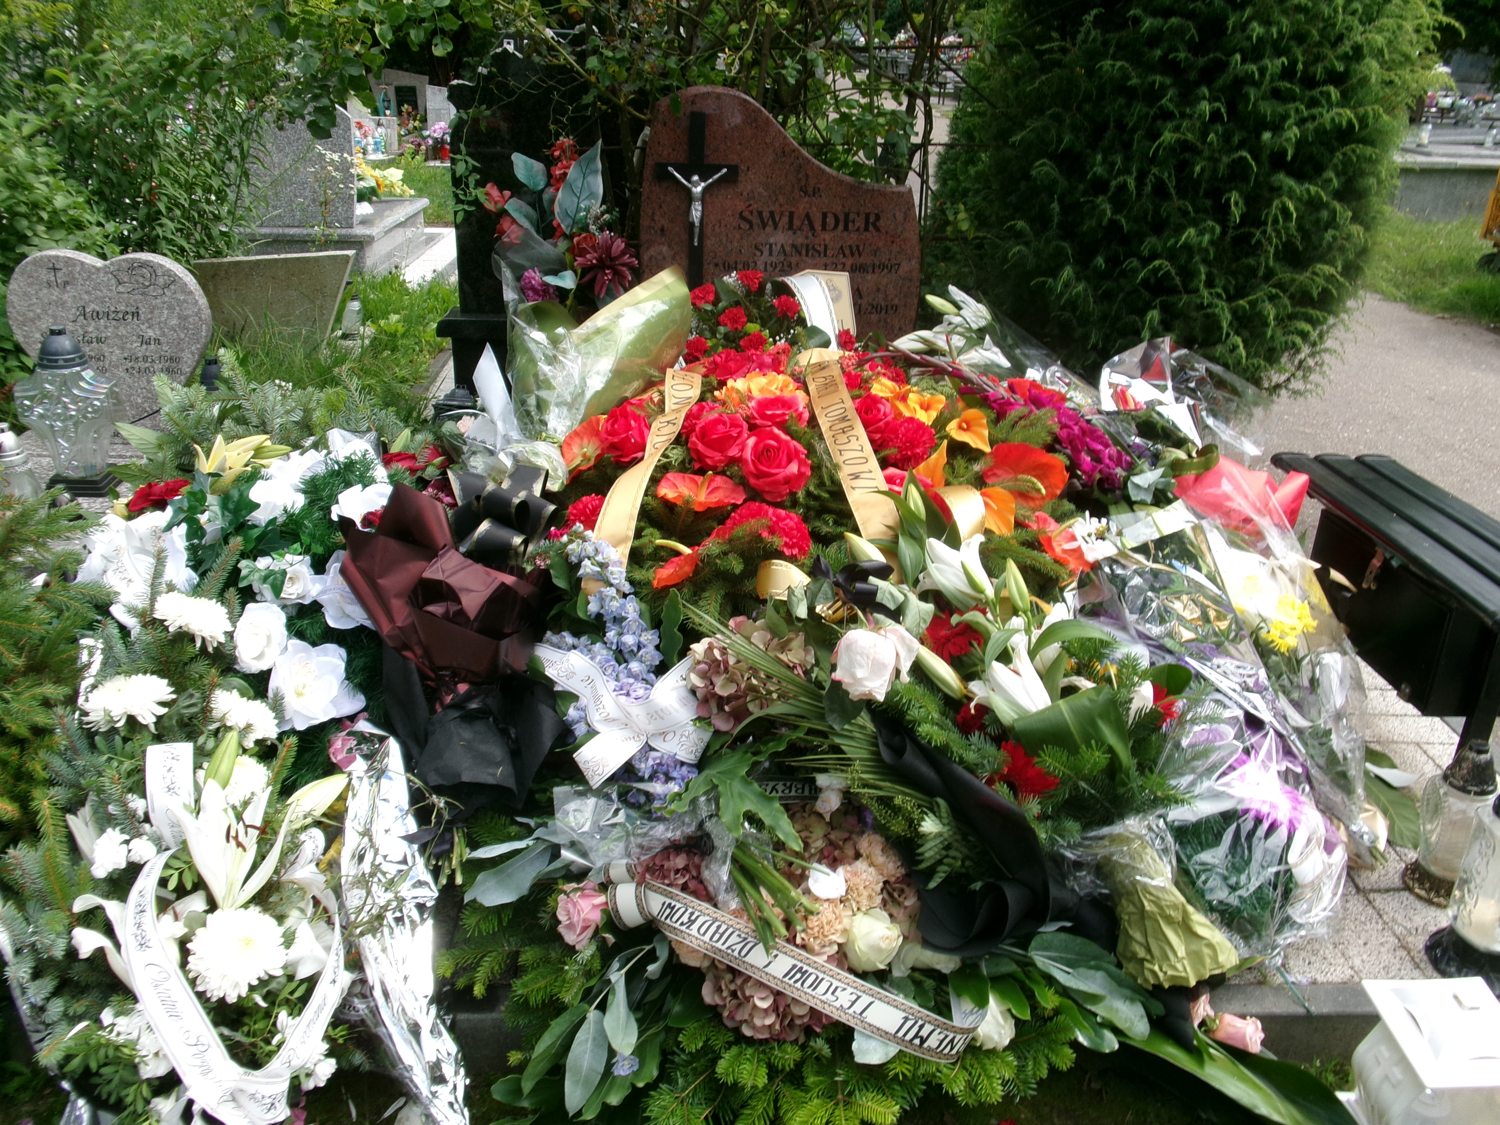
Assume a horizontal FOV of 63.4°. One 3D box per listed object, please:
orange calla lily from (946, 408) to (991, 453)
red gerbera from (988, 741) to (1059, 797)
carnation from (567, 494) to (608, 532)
[{"bbox_3d":[0.378,-0.228,2.100,0.077,0.077,0.060,-2,-1,-5],"label":"orange calla lily"},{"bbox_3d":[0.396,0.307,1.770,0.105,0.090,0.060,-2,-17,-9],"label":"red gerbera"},{"bbox_3d":[-0.272,-0.081,2.030,0.080,0.065,0.080,6,62,14],"label":"carnation"}]

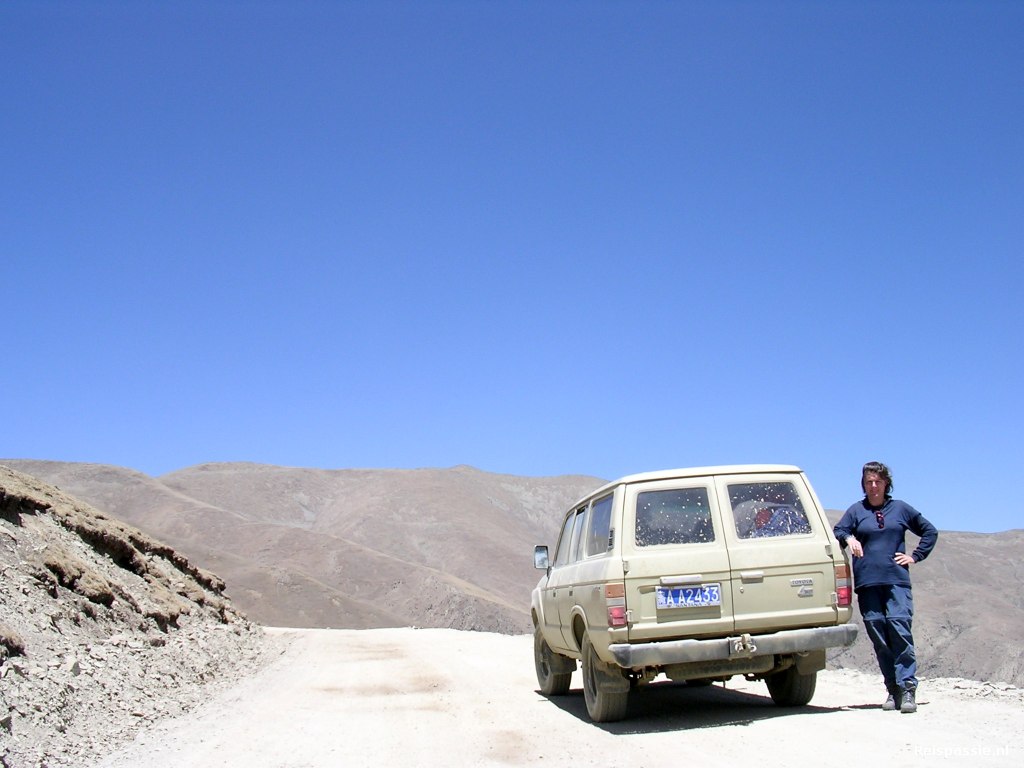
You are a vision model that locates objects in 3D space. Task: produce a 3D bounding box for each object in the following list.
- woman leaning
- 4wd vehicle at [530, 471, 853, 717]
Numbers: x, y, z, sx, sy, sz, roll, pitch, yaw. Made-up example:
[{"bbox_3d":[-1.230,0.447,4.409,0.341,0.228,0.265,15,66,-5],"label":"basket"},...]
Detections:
[{"bbox_3d":[2.680,1.445,8.000,0.710,1.730,0.460,-6,-12,16],"label":"woman leaning"},{"bbox_3d":[1.266,1.887,9.982,1.840,1.810,4.660,-3,-11,-7],"label":"4wd vehicle"}]

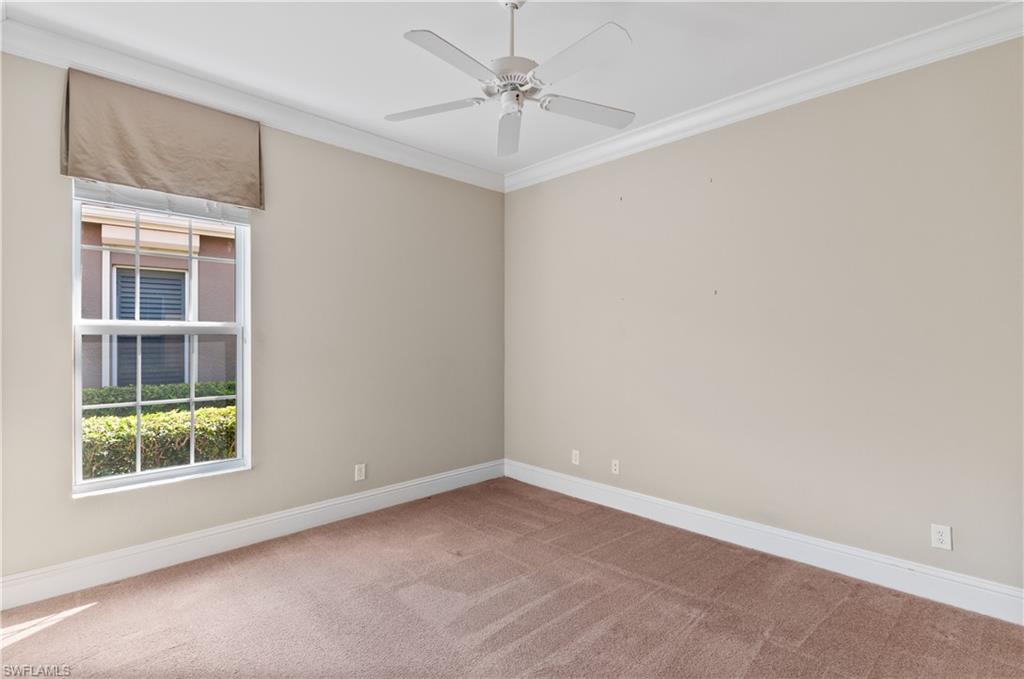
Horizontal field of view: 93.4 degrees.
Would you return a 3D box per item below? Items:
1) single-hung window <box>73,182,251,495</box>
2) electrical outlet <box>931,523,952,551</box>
[{"bbox_3d":[-2.139,-0.070,3.020,0.901,1.904,0.100,0,0,-44],"label":"single-hung window"},{"bbox_3d":[2.281,1.049,2.562,0.010,0.118,0.074,0,0,-44],"label":"electrical outlet"}]

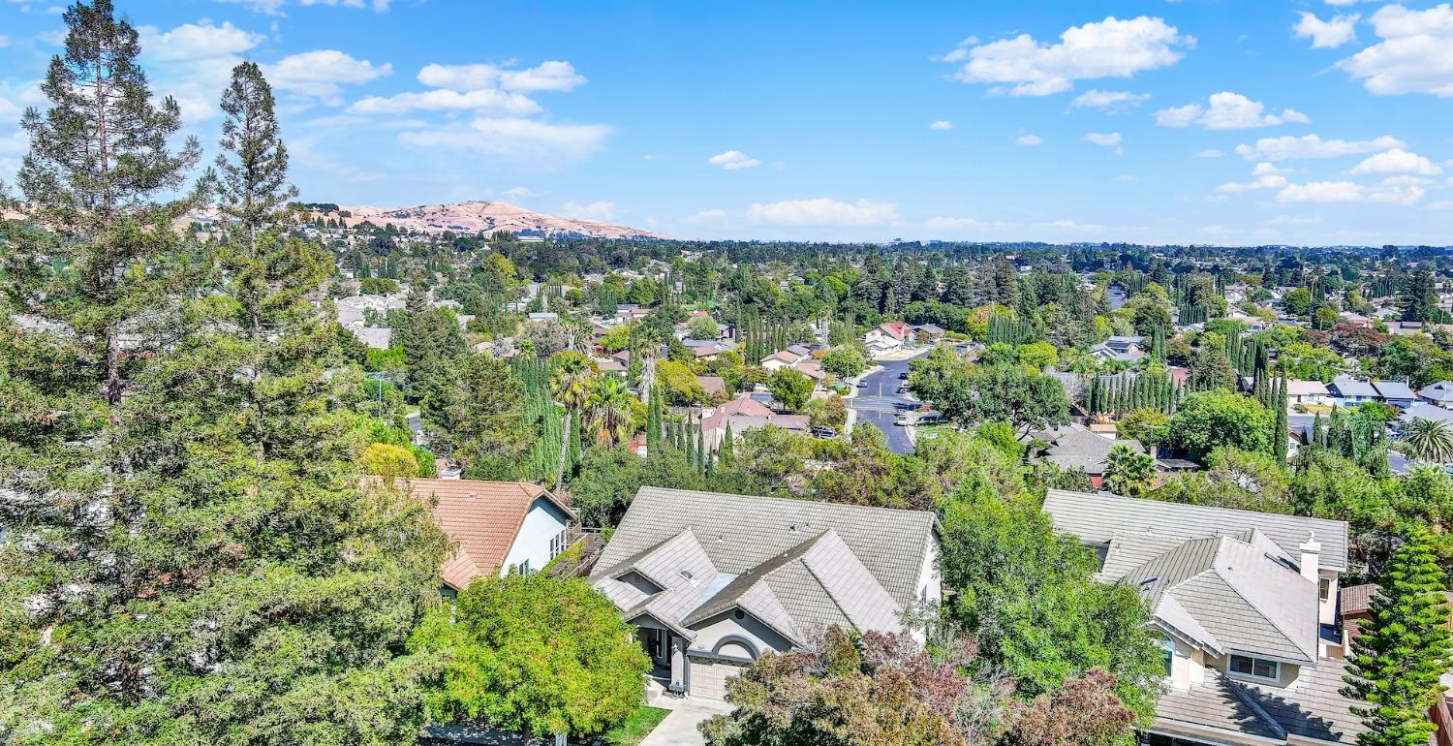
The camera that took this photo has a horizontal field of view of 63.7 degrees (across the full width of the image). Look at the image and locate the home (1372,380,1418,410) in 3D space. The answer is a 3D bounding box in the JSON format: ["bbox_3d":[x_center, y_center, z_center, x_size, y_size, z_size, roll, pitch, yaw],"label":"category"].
[{"bbox_3d":[152.261,4.901,266.822,8.000,5.300,13.500,2,6,12],"label":"home"}]

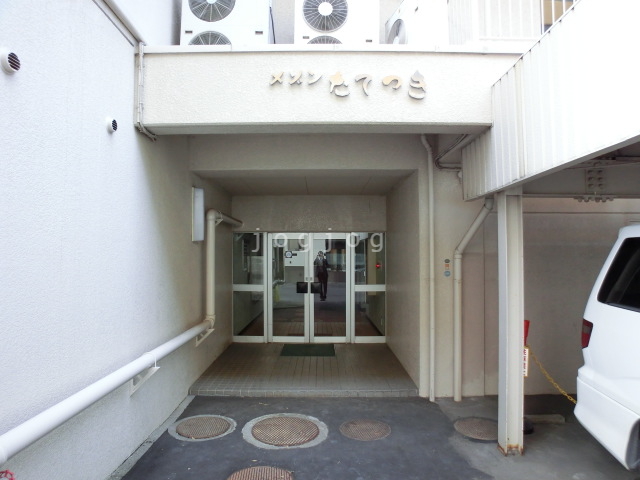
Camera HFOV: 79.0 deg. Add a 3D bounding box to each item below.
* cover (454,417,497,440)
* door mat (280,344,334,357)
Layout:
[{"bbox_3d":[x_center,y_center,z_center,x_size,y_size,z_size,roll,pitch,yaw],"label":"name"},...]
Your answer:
[{"bbox_3d":[1.570,1.831,3.743,0.500,0.030,0.500,0,-2,0],"label":"cover"},{"bbox_3d":[-0.187,1.827,6.465,0.870,0.015,0.760,0,-2,0],"label":"door mat"}]

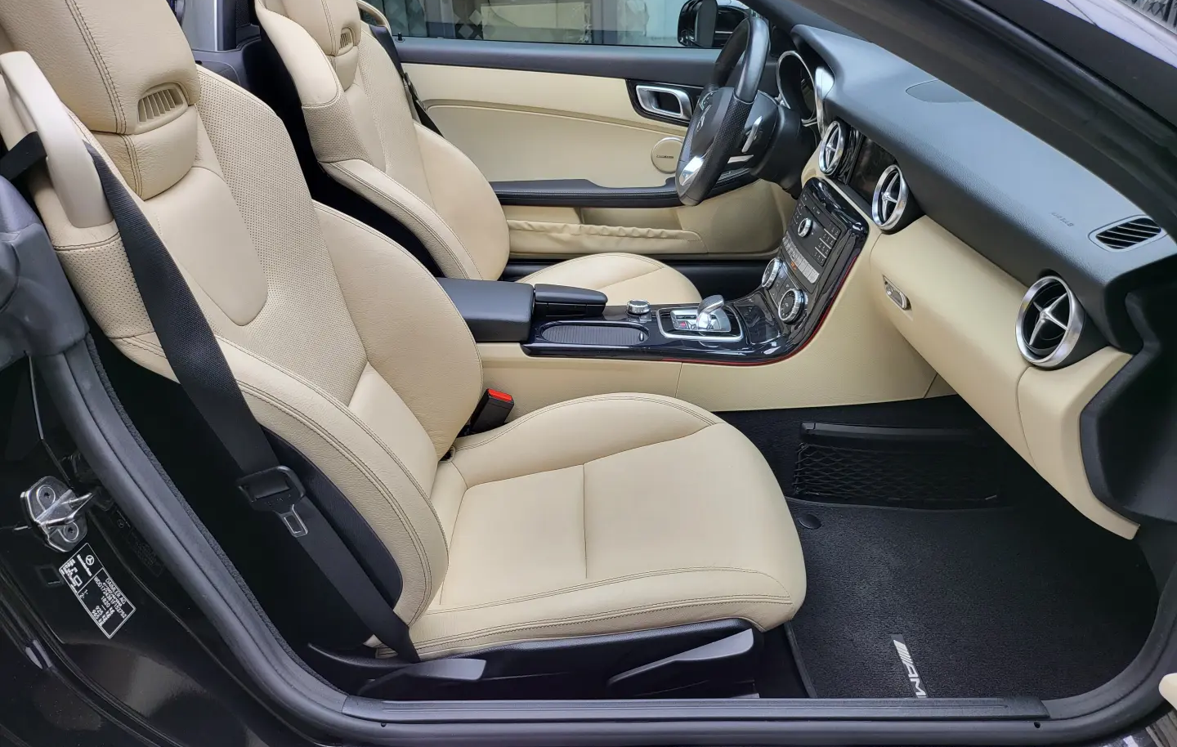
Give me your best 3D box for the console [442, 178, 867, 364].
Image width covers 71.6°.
[{"bbox_3d":[0.064,-0.178,1.322,0.675,0.250,0.255,0,28,0],"label":"console"}]

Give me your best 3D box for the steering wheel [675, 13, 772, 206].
[{"bbox_3d":[0.269,-0.498,1.577,0.100,0.367,0.370,20,26,-10],"label":"steering wheel"}]

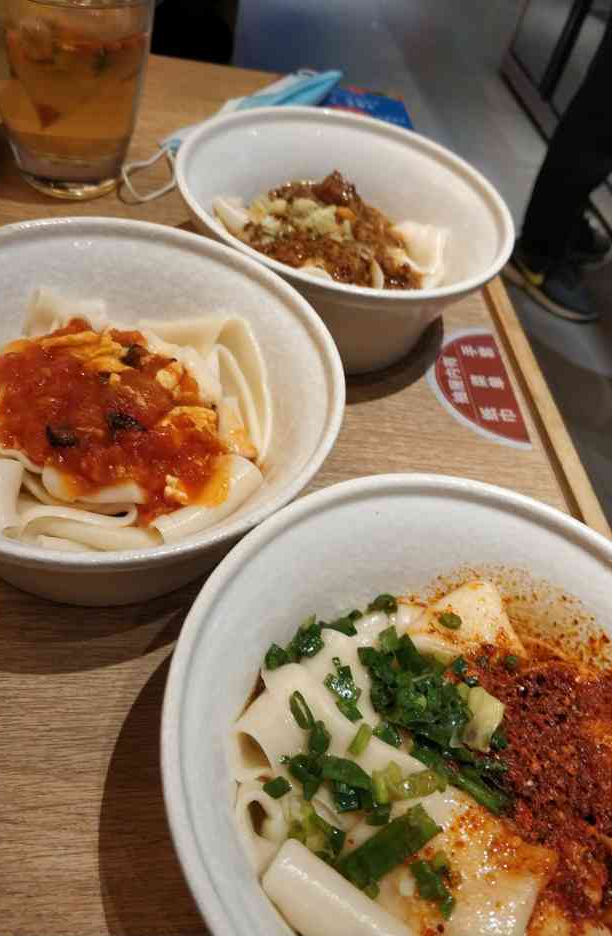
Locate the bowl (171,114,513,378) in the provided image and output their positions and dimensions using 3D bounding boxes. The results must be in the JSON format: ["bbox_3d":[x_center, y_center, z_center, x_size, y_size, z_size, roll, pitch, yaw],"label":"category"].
[{"bbox_3d":[0.016,-0.119,0.395,0.172,0.069,0.172,7,50,-8],"label":"bowl"}]

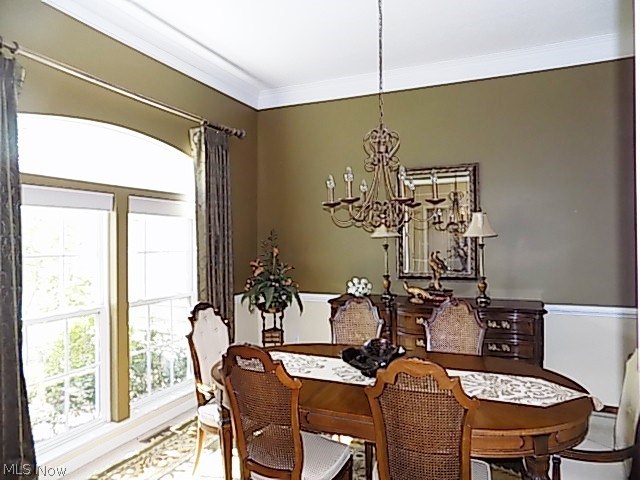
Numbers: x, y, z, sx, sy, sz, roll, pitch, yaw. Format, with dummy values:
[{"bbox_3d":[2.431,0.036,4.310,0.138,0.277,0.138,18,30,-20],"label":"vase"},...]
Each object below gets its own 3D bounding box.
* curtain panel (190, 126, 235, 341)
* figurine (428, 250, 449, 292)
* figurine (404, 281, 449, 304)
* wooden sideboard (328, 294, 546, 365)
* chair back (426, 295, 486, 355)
[{"bbox_3d":[-0.956,0.260,3.853,0.150,2.450,0.580,0,0,23],"label":"curtain panel"},{"bbox_3d":[1.025,0.265,3.694,0.170,0.360,0.150,0,0,23],"label":"figurine"},{"bbox_3d":[0.923,0.448,3.694,0.380,0.200,0.150,0,0,23],"label":"figurine"},{"bbox_3d":[0.981,1.007,3.748,1.800,0.925,0.500,0,0,23],"label":"wooden sideboard"},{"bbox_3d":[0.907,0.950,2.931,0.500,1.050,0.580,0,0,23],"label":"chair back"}]

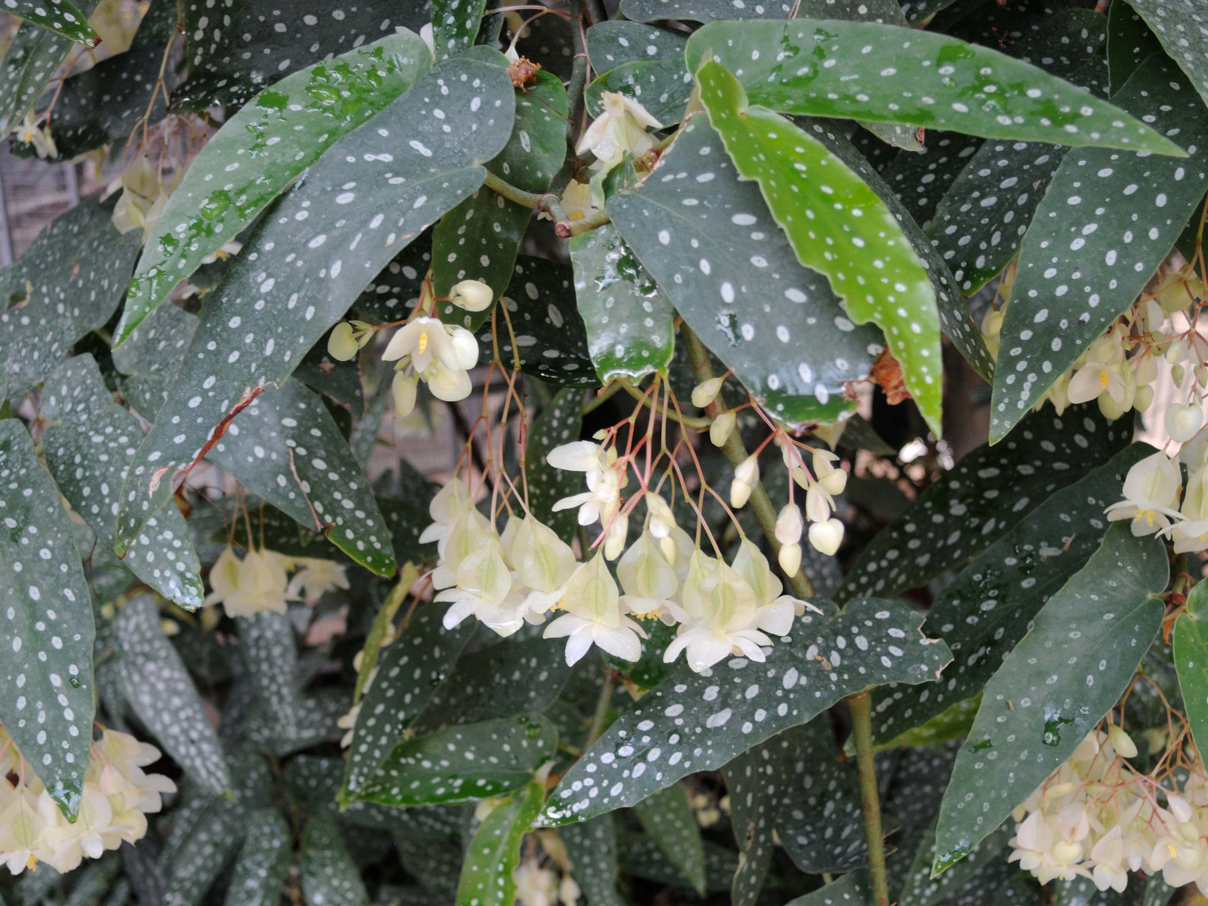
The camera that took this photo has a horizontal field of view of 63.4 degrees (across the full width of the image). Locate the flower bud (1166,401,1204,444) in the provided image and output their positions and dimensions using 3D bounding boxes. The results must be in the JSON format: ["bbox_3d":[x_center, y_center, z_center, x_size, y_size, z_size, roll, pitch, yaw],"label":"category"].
[{"bbox_3d":[0.286,-0.015,0.481,0.018,0.019,0.012,0,10,0],"label":"flower bud"}]

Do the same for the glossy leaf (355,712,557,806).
[{"bbox_3d":[-0.083,0.175,0.560,0.114,0.050,0.030,-13,-26,-10],"label":"glossy leaf"}]

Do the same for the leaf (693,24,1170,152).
[{"bbox_3d":[0.130,-0.146,0.392,0.192,0.046,0.019,8,-16,6],"label":"leaf"}]

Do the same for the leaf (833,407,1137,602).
[{"bbox_3d":[0.244,0.027,0.610,0.236,0.080,0.035,-26,-20,-15],"label":"leaf"}]

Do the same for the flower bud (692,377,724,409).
[{"bbox_3d":[0.053,-0.031,0.500,0.019,0.013,0.011,-43,0,-6],"label":"flower bud"}]

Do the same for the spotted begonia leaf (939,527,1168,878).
[{"bbox_3d":[0.220,0.120,0.480,0.066,0.193,0.035,36,-12,11],"label":"spotted begonia leaf"}]

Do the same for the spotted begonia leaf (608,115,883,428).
[{"bbox_3d":[0.064,-0.088,0.465,0.088,0.161,0.045,-30,-18,-6],"label":"spotted begonia leaf"}]

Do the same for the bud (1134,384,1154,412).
[{"bbox_3d":[0.276,-0.028,0.500,0.010,0.014,0.009,0,10,0],"label":"bud"}]

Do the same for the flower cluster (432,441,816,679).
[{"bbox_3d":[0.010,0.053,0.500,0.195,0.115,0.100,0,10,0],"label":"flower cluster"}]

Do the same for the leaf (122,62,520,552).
[{"bbox_3d":[-0.122,-0.065,0.440,0.078,0.268,0.050,33,-9,18],"label":"leaf"}]

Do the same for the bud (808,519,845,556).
[{"bbox_3d":[0.100,0.037,0.438,0.015,0.016,0.010,0,10,0],"label":"bud"}]

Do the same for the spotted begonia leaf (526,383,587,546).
[{"bbox_3d":[-0.030,0.010,0.610,0.045,0.111,0.025,0,-11,11],"label":"spotted begonia leaf"}]

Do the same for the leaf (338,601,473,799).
[{"bbox_3d":[-0.118,0.142,0.580,0.052,0.132,0.030,28,-18,0],"label":"leaf"}]

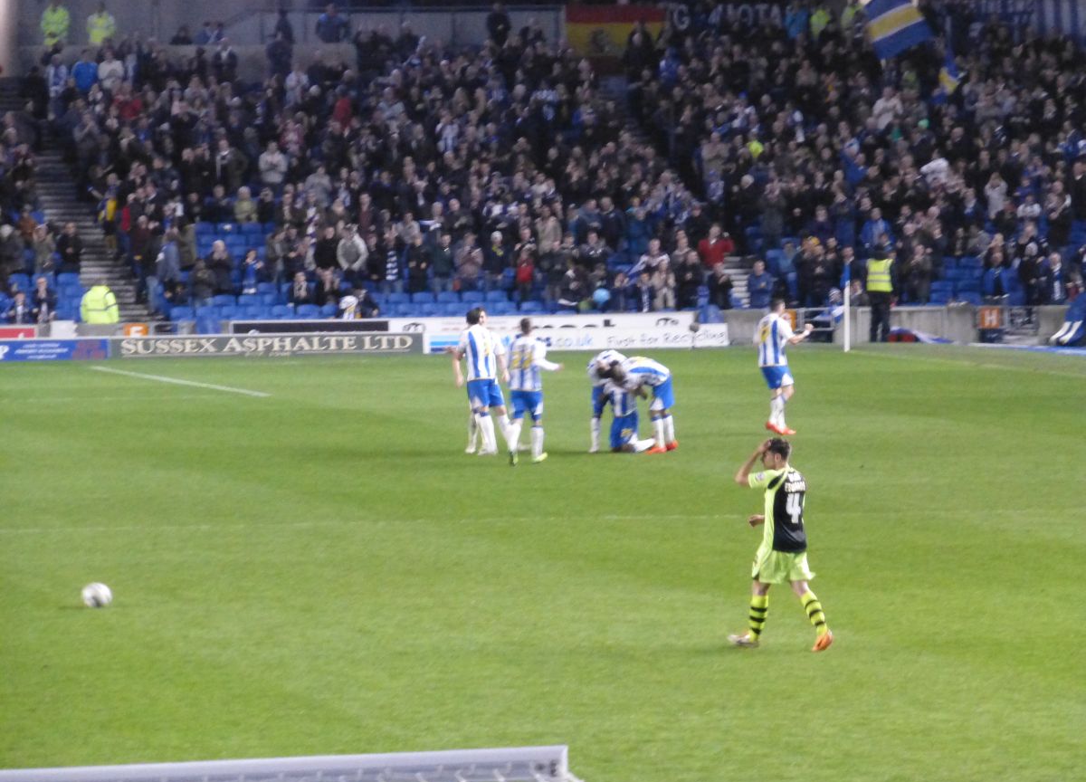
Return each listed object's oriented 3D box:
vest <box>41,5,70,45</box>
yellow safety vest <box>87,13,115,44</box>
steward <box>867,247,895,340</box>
[{"bbox_3d":[-9.984,-7.458,148.200,0.600,0.830,0.360,-1,2,-6],"label":"vest"},{"bbox_3d":[-9.028,-7.389,148.300,0.590,0.700,0.340,-1,2,-7],"label":"yellow safety vest"},{"bbox_3d":[6.299,-1.798,135.266,0.570,1.790,0.360,-1,2,-3],"label":"steward"}]

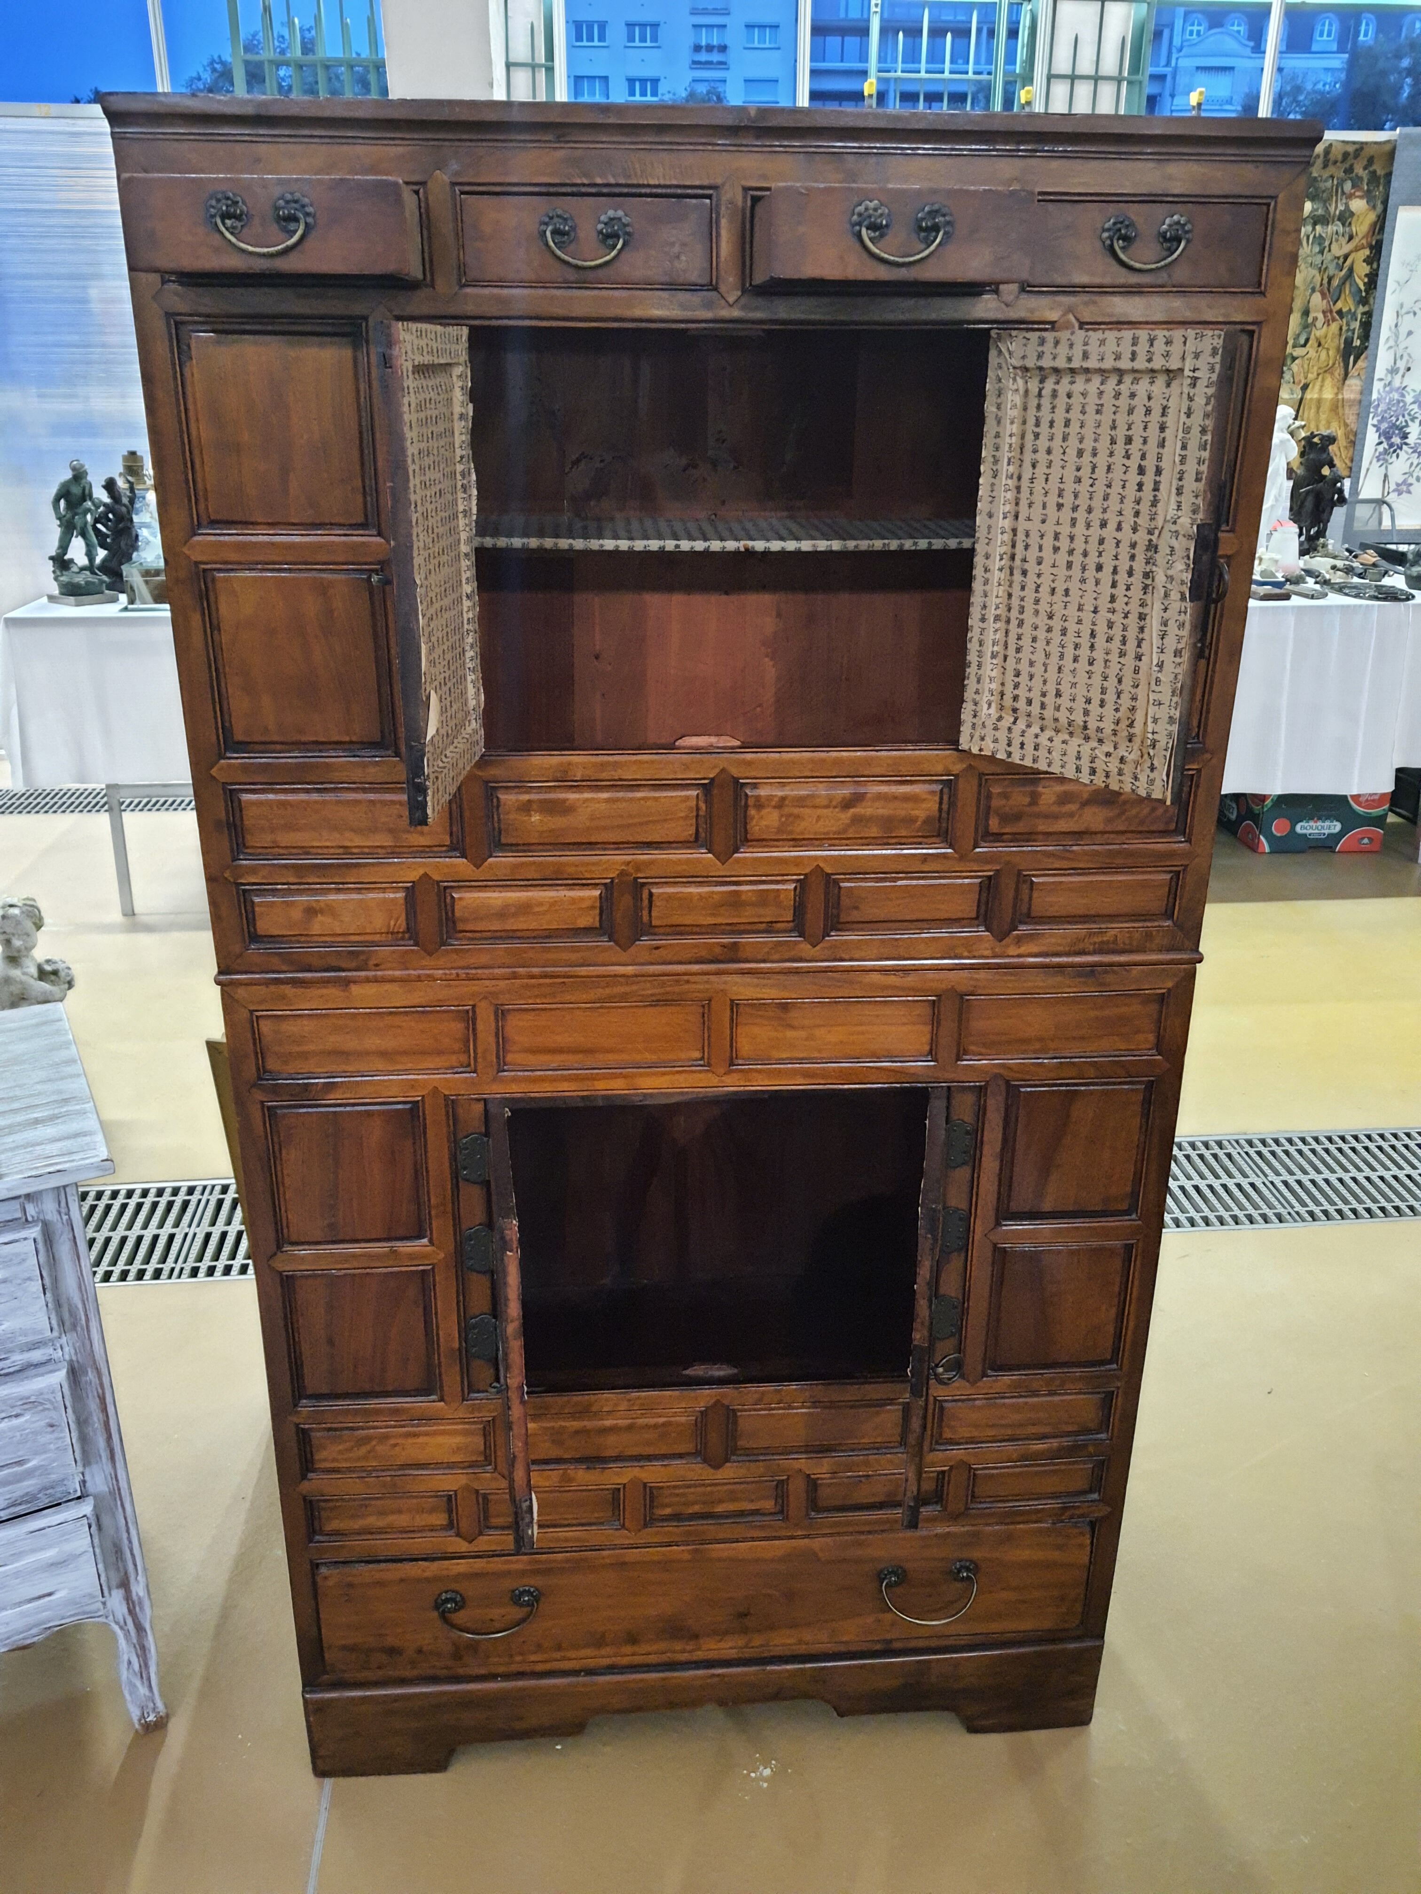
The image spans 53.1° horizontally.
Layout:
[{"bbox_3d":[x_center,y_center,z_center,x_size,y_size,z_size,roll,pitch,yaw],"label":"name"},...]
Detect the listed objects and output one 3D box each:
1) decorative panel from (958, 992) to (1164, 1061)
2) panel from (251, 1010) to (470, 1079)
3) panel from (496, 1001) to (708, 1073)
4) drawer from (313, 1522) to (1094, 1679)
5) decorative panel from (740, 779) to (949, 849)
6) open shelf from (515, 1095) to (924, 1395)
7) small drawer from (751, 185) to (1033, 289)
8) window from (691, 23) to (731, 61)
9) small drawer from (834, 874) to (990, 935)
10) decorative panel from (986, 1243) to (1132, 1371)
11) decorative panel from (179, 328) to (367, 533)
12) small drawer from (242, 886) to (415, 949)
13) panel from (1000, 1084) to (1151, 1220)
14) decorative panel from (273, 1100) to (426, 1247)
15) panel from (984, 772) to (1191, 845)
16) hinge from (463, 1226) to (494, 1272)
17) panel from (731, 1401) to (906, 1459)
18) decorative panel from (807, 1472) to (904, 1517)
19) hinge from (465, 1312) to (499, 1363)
[{"bbox_3d":[0.314,0.068,1.285,0.184,0.062,0.020,-1,21,-4],"label":"decorative panel"},{"bbox_3d":[-0.297,0.080,1.237,0.184,0.061,0.020,-1,21,-4],"label":"panel"},{"bbox_3d":[-0.094,0.075,1.253,0.182,0.062,0.020,-1,21,-4],"label":"panel"},{"bbox_3d":[-0.012,0.588,1.569,0.765,0.150,0.360,-1,20,-4],"label":"drawer"},{"bbox_3d":[0.107,-0.108,1.143,0.166,0.055,0.021,-1,20,-4],"label":"decorative panel"},{"bbox_3d":[-0.003,0.206,1.434,0.381,0.307,0.351,-1,20,-4],"label":"open shelf"},{"bbox_3d":[0.117,-0.524,1.082,0.180,0.056,0.293,-1,21,-4],"label":"small drawer"},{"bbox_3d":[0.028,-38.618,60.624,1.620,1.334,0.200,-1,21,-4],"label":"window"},{"bbox_3d":[0.164,-0.035,1.181,0.127,0.045,0.020,-1,21,-4],"label":"small drawer"},{"bbox_3d":[0.326,0.338,1.334,0.121,0.121,0.020,-1,21,-4],"label":"decorative panel"},{"bbox_3d":[-0.306,-0.368,1.012,0.120,0.134,0.021,-1,20,-4],"label":"decorative panel"},{"bbox_3d":[-0.318,-0.029,1.200,0.137,0.053,0.030,-1,21,-4],"label":"small drawer"},{"bbox_3d":[0.337,0.188,1.332,0.134,0.139,0.020,-1,21,-4],"label":"panel"},{"bbox_3d":[-0.309,0.195,1.220,0.122,0.134,0.021,-1,20,-4],"label":"decorative panel"},{"bbox_3d":[0.304,-0.114,1.157,0.174,0.058,0.021,-1,20,-4],"label":"panel"},{"bbox_3d":[-0.213,0.278,1.308,0.027,0.052,0.010,-1,21,-4],"label":"hinge"},{"bbox_3d":[0.103,0.462,1.362,0.166,0.042,0.020,-1,21,-4],"label":"panel"},{"bbox_3d":[0.171,0.551,1.454,0.143,0.053,0.020,-1,21,-4],"label":"decorative panel"},{"bbox_3d":[-0.208,0.355,1.294,0.028,0.047,0.008,-1,21,-4],"label":"hinge"}]

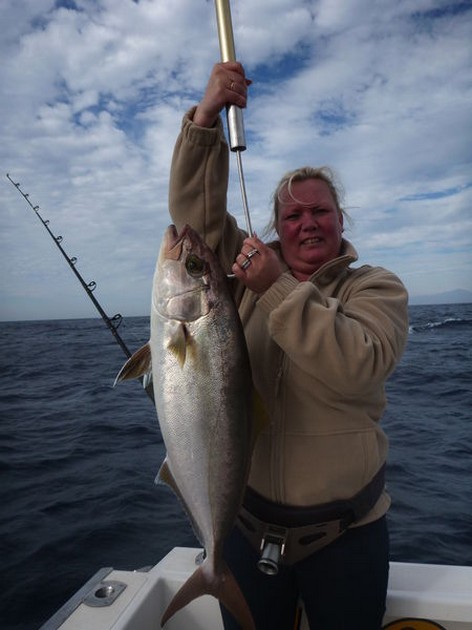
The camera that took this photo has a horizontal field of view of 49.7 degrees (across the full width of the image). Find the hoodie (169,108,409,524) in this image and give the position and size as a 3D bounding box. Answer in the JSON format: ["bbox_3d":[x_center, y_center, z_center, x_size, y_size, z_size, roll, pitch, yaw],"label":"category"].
[{"bbox_3d":[0.145,0.020,1.210,0.540,0.930,0.430,-2,0,26],"label":"hoodie"}]

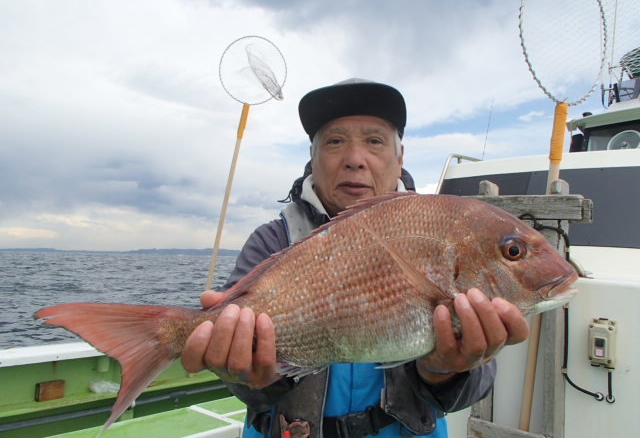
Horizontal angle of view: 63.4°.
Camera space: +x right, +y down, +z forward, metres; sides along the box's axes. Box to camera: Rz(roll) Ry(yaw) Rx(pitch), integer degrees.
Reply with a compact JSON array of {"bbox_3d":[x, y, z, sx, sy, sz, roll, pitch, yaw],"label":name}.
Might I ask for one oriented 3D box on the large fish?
[{"bbox_3d":[-0.015,0.092,0.555,0.565,0.200,0.100,-10,-7,-5],"label":"large fish"}]

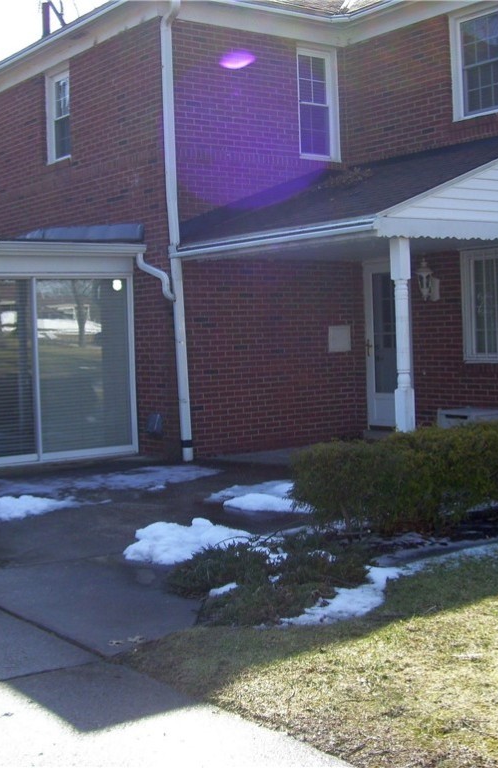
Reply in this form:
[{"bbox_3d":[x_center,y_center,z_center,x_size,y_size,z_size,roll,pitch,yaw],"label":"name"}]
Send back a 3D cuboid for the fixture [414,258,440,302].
[{"bbox_3d":[2.063,-1.216,12.365,0.291,0.509,0.207,-4,3,-38],"label":"fixture"}]

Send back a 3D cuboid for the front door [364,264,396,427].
[{"bbox_3d":[1.756,-0.477,13.134,0.120,2.068,0.799,-4,3,-38],"label":"front door"}]

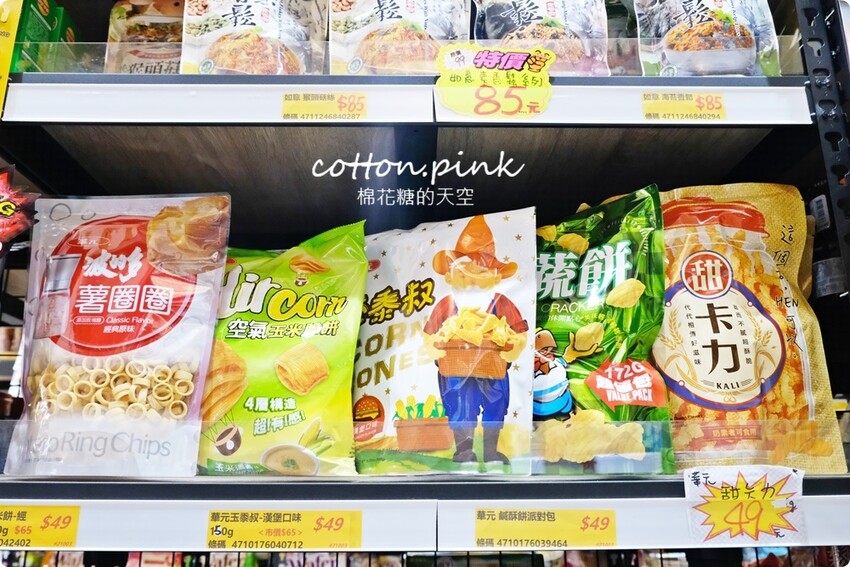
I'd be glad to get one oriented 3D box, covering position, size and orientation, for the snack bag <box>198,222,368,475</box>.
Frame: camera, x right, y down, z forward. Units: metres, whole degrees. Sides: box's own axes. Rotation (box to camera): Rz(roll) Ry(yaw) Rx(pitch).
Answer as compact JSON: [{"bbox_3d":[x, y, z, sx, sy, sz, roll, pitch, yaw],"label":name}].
[{"bbox_3d":[-0.149,0.063,0.669,0.179,0.264,0.065,-2,-18,7],"label":"snack bag"}]

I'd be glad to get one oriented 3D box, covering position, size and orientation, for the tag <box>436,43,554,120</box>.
[{"bbox_3d":[0.075,-0.215,0.676,0.125,0.097,0.003,0,-19,-1],"label":"tag"}]

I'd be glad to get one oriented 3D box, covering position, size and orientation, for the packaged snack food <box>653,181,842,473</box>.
[{"bbox_3d":[0.323,0.040,0.691,0.210,0.318,0.075,-1,-18,3],"label":"packaged snack food"}]

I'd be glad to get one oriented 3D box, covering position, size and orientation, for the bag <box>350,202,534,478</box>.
[{"bbox_3d":[0.008,0.054,0.678,0.216,0.286,0.070,-2,-18,7],"label":"bag"}]

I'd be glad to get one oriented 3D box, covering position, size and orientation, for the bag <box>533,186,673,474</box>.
[{"bbox_3d":[0.161,0.046,0.688,0.197,0.306,0.075,-2,-18,7],"label":"bag"}]

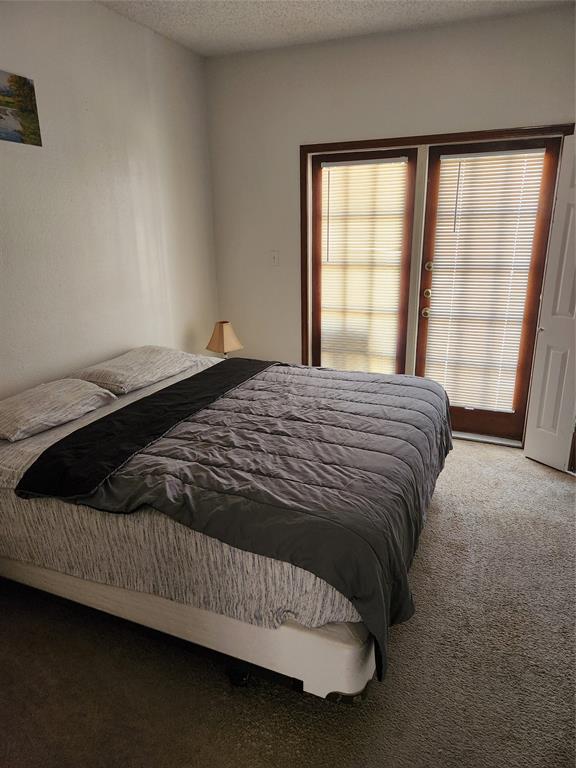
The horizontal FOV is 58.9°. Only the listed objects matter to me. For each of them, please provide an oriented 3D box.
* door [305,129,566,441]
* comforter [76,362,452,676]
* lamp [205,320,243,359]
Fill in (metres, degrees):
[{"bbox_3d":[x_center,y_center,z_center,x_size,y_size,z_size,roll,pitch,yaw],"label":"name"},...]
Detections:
[{"bbox_3d":[0.941,-0.655,3.793,1.742,2.113,0.110,6,19,21],"label":"door"},{"bbox_3d":[0.104,0.410,2.551,1.250,0.530,1.970,6,19,21],"label":"comforter"},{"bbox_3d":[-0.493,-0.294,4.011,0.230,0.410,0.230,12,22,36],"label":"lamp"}]

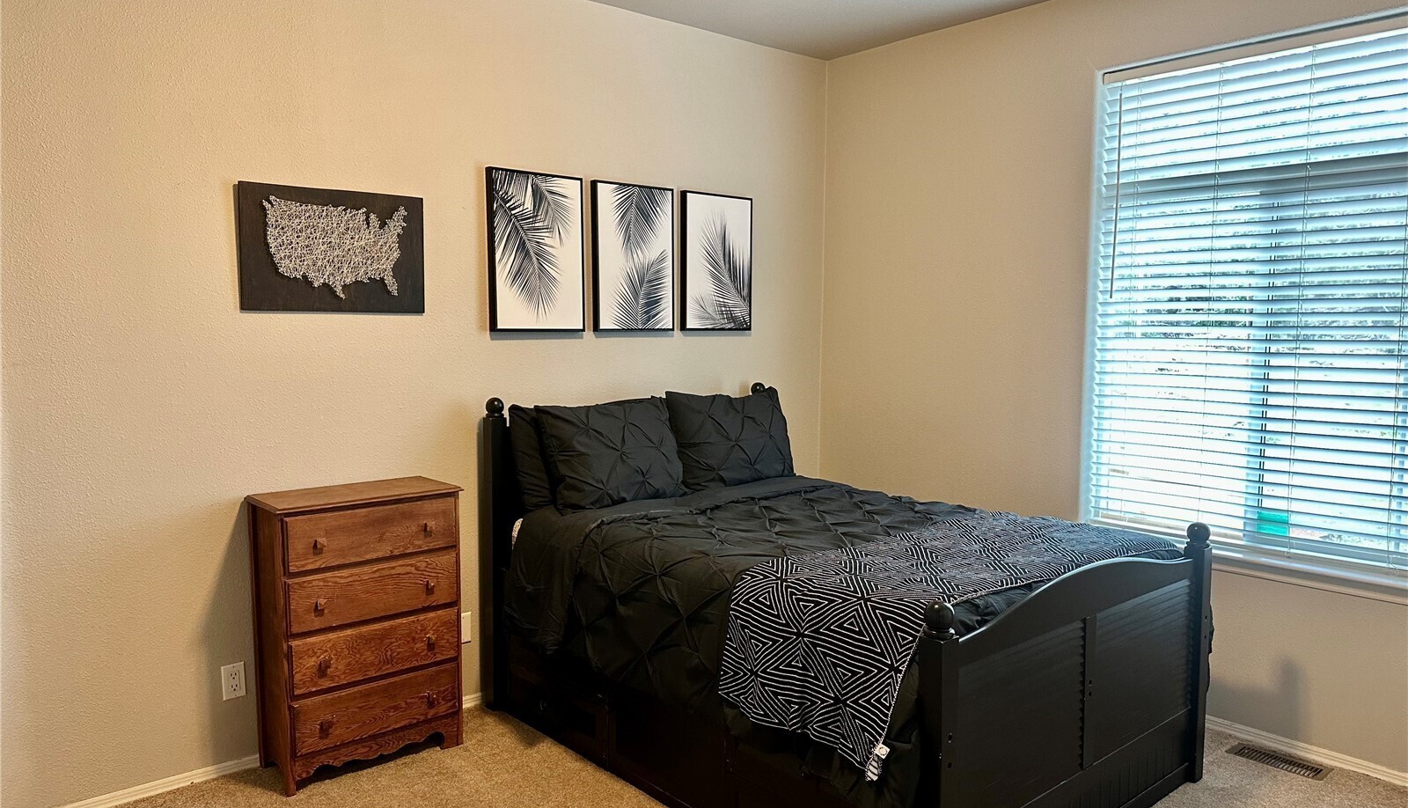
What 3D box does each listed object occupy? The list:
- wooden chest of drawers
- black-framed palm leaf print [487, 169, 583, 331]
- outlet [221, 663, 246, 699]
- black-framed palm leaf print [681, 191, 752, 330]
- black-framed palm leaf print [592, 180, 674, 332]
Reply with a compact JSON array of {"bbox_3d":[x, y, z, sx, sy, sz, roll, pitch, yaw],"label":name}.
[{"bbox_3d":[-1.147,0.752,3.287,0.614,0.908,0.326,-4,7,-41],"label":"wooden chest of drawers"},{"bbox_3d":[-0.647,-0.589,3.808,0.409,0.606,0.030,-4,7,-41],"label":"black-framed palm leaf print"},{"bbox_3d":[-1.534,0.908,3.189,0.070,0.115,0.008,-4,7,-41],"label":"outlet"},{"bbox_3d":[0.062,-0.635,4.418,0.405,0.604,0.030,-4,7,-41],"label":"black-framed palm leaf print"},{"bbox_3d":[-0.292,-0.612,4.114,0.405,0.605,0.030,-4,7,-41],"label":"black-framed palm leaf print"}]

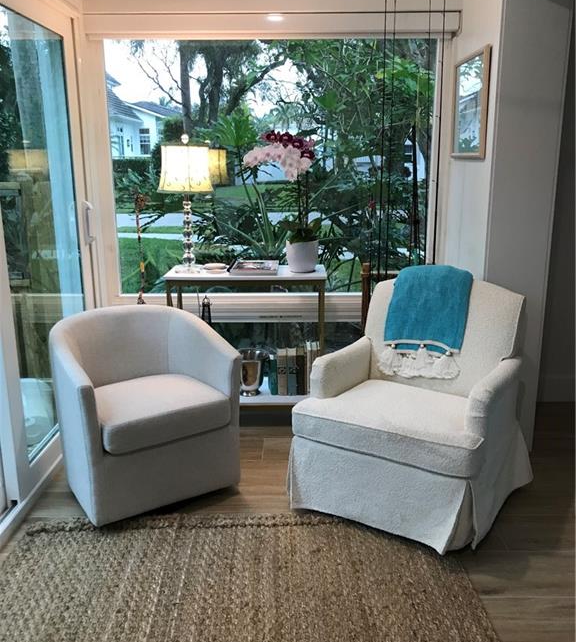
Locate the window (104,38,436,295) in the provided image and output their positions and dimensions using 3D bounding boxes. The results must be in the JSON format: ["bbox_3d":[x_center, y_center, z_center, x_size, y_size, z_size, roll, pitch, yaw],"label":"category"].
[{"bbox_3d":[-0.080,-0.777,3.254,1.680,1.300,0.080,0,14,0],"label":"window"}]

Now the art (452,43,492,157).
[{"bbox_3d":[0.841,-0.993,2.873,0.030,0.445,0.470,0,14,0],"label":"art"}]

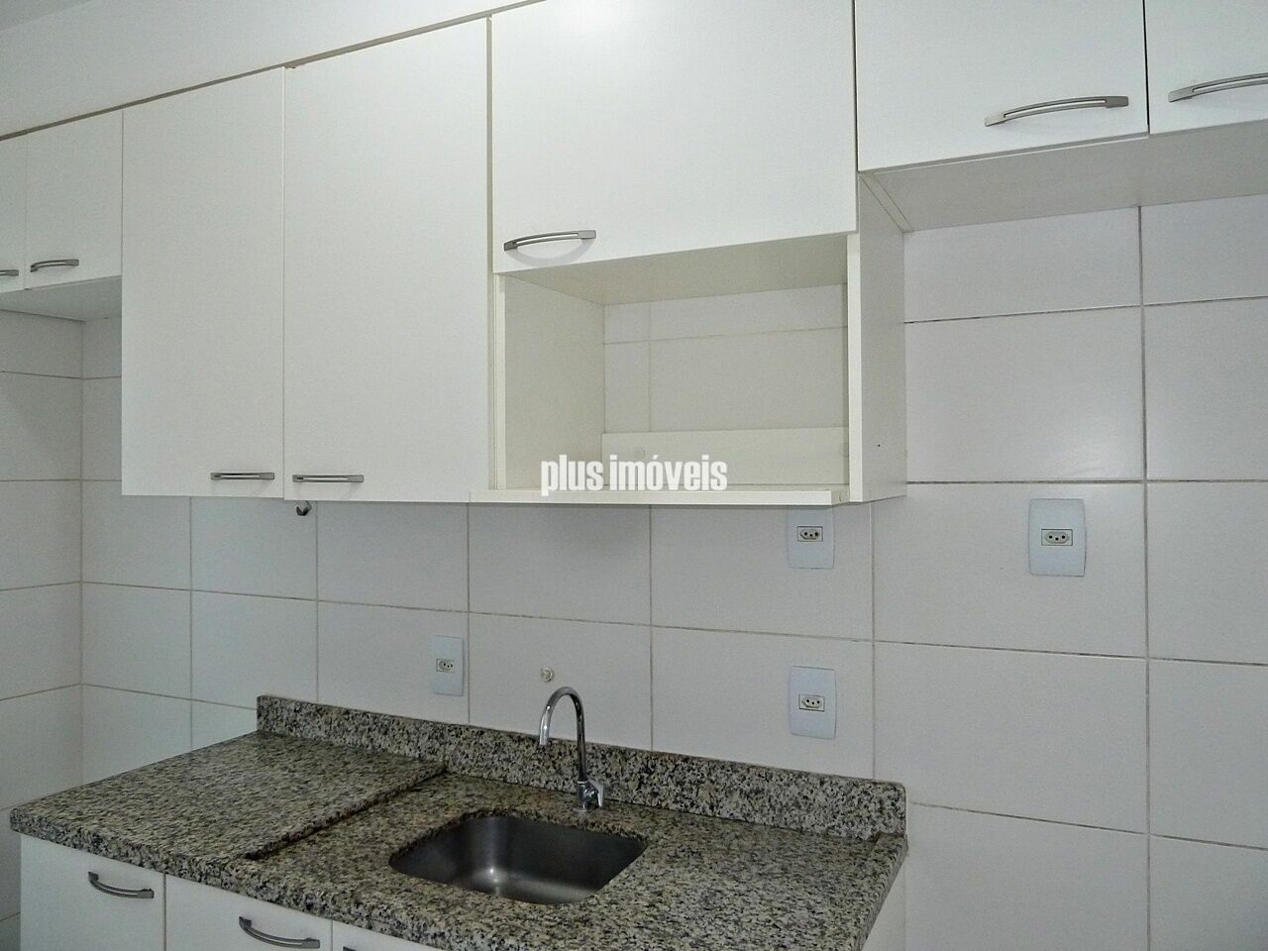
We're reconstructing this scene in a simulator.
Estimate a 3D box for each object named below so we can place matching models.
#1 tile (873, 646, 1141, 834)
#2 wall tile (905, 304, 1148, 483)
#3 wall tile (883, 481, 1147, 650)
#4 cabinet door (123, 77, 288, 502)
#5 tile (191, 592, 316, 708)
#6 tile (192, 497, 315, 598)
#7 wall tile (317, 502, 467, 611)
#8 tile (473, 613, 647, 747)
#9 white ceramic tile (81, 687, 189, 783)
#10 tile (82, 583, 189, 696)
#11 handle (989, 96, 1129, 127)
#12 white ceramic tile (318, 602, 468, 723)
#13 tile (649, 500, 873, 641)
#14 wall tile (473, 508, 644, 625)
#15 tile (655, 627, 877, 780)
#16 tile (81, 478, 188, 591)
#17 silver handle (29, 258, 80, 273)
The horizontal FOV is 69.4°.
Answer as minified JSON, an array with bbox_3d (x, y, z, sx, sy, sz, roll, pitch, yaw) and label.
[{"bbox_3d":[0.591,0.409,1.470,0.408,0.266,0.010,0,0,25],"label":"tile"},{"bbox_3d":[0.590,-0.123,1.472,0.408,0.266,0.010,0,0,25],"label":"wall tile"},{"bbox_3d":[0.590,0.143,1.471,0.408,0.266,0.010,0,0,25],"label":"wall tile"},{"bbox_3d":[-0.839,-0.352,1.783,0.439,0.786,0.020,0,0,25],"label":"cabinet door"},{"bbox_3d":[-0.893,0.415,2.151,0.408,0.266,0.010,0,0,25],"label":"tile"},{"bbox_3d":[-0.894,0.150,2.140,0.405,0.263,0.009,0,0,25],"label":"tile"},{"bbox_3d":[-0.523,0.148,1.970,0.405,0.263,0.009,0,0,25],"label":"wall tile"},{"bbox_3d":[-0.151,0.413,1.800,0.405,0.263,0.009,0,0,25],"label":"tile"},{"bbox_3d":[-1.259,0.684,2.310,0.399,0.263,0.009,0,0,25],"label":"white ceramic tile"},{"bbox_3d":[-1.262,0.416,2.320,0.404,0.266,0.010,0,0,25],"label":"tile"},{"bbox_3d":[0.512,-0.441,1.108,0.156,0.014,0.024,0,0,25],"label":"handle"},{"bbox_3d":[-0.522,0.414,1.970,0.405,0.263,0.009,0,0,25],"label":"white ceramic tile"},{"bbox_3d":[0.219,0.144,1.641,0.408,0.266,0.010,0,0,25],"label":"tile"},{"bbox_3d":[-0.152,0.147,1.800,0.405,0.263,0.009,0,0,25],"label":"wall tile"},{"bbox_3d":[0.220,0.410,1.640,0.408,0.266,0.010,0,0,25],"label":"tile"},{"bbox_3d":[-1.262,0.151,2.309,0.399,0.263,0.009,0,0,25],"label":"tile"},{"bbox_3d":[-1.152,-0.414,1.799,0.150,0.014,0.028,0,0,25],"label":"silver handle"}]

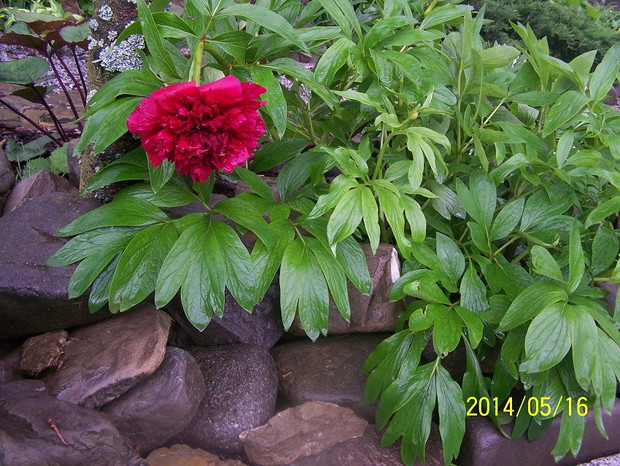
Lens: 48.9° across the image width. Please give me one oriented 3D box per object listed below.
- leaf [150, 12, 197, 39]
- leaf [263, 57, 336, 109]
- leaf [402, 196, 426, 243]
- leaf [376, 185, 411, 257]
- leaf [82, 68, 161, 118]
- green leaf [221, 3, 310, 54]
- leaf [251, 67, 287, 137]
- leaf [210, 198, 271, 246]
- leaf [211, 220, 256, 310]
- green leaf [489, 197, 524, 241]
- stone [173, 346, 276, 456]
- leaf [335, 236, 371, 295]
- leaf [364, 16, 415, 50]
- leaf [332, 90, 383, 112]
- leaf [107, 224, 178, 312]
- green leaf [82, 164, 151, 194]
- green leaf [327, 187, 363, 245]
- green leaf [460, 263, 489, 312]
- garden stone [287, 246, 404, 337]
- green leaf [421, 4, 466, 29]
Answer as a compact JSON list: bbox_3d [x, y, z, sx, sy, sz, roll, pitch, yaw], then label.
[{"bbox_3d":[-0.149,-0.232,0.753,0.054,0.015,0.022,26,37,-11],"label":"leaf"},{"bbox_3d":[-0.012,-0.175,0.822,0.103,0.018,0.025,32,43,5],"label":"leaf"},{"bbox_3d":[0.120,-0.014,0.804,0.025,0.057,0.014,-17,-10,-6],"label":"leaf"},{"bbox_3d":[0.100,-0.016,0.825,0.024,0.089,0.018,-16,-7,-22],"label":"leaf"},{"bbox_3d":[-0.260,-0.193,0.940,0.112,0.022,0.045,-24,53,-11],"label":"leaf"},{"bbox_3d":[-0.054,-0.235,0.793,0.124,0.018,0.029,30,43,13],"label":"green leaf"},{"bbox_3d":[-0.056,-0.179,0.925,0.038,0.102,0.018,-17,-6,-7],"label":"leaf"},{"bbox_3d":[-0.075,-0.013,0.763,0.082,0.018,0.037,34,48,14],"label":"leaf"},{"bbox_3d":[-0.083,0.035,0.752,0.038,0.018,0.115,-20,68,-20],"label":"leaf"},{"bbox_3d":[0.273,-0.018,0.940,0.033,0.014,0.082,40,76,6],"label":"green leaf"},{"bbox_3d":[-0.122,0.236,0.970,0.158,0.140,0.140,0,28,0],"label":"stone"},{"bbox_3d":[0.053,0.040,0.871,0.034,0.090,0.014,-32,6,-10],"label":"leaf"},{"bbox_3d":[0.108,-0.277,0.938,0.077,0.018,0.030,-29,35,15],"label":"leaf"},{"bbox_3d":[0.062,-0.168,0.870,0.076,0.016,0.018,17,34,-15],"label":"leaf"},{"bbox_3d":[-0.200,0.043,0.828,0.055,0.128,0.018,34,0,11],"label":"leaf"},{"bbox_3d":[-0.282,-0.080,0.990,0.100,0.018,0.034,-18,49,-12],"label":"green leaf"},{"bbox_3d":[0.039,-0.021,0.755,0.029,0.014,0.079,25,71,16],"label":"green leaf"},{"bbox_3d":[0.209,0.071,0.871,0.037,0.072,0.012,-5,8,-2],"label":"green leaf"},{"bbox_3d":[0.052,0.076,0.970,0.165,0.125,0.130,0,28,0],"label":"garden stone"},{"bbox_3d":[0.213,-0.340,1.077,0.083,0.015,0.028,-24,48,0],"label":"green leaf"}]

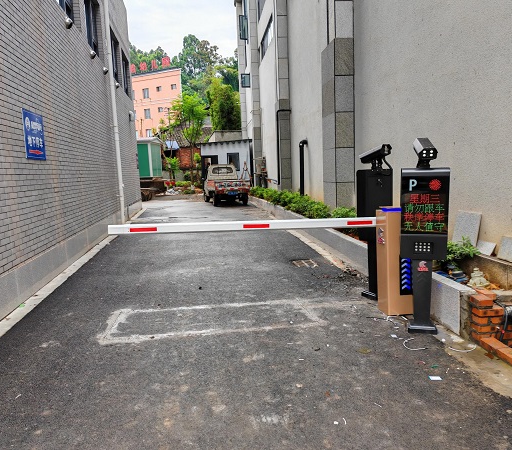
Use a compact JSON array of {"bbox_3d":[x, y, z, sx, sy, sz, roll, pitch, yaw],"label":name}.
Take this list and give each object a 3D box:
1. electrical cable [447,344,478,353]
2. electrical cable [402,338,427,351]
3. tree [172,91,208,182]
[{"bbox_3d":[1.668,0.992,3.788,0.235,0.012,0.140,-2,7,0],"label":"electrical cable"},{"bbox_3d":[1.327,0.992,3.906,0.165,0.012,0.265,-2,7,0],"label":"electrical cable"},{"bbox_3d":[-4.334,-5.572,30.500,2.500,6.100,2.500,-2,7,0],"label":"tree"}]

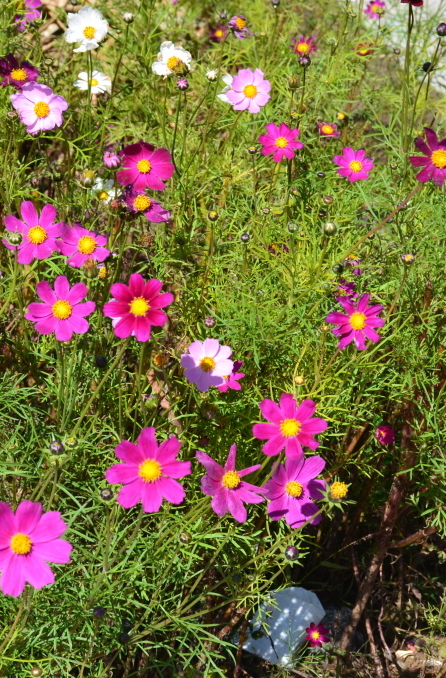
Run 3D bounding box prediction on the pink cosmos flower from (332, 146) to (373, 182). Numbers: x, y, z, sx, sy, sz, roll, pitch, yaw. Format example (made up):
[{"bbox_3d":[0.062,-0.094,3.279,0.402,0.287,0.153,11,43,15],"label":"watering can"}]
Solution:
[{"bbox_3d":[0.171,-0.229,2.900,0.053,0.052,0.018,6,-17,13],"label":"pink cosmos flower"}]

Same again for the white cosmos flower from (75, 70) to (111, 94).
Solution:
[{"bbox_3d":[-0.186,-0.365,3.150,0.054,0.018,0.053,-5,44,-10],"label":"white cosmos flower"}]

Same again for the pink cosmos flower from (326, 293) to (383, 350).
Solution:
[{"bbox_3d":[0.138,-0.018,2.330,0.061,0.061,0.020,3,-12,7],"label":"pink cosmos flower"}]

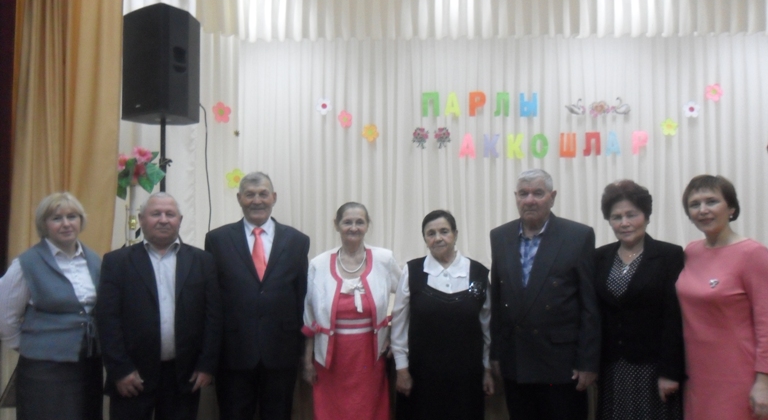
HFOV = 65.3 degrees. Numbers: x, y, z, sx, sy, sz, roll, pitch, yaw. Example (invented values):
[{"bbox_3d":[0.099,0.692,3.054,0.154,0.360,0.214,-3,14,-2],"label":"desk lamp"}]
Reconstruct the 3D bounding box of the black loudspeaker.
[{"bbox_3d":[-1.475,-0.950,4.060,0.430,0.700,0.385,-1,-2,28],"label":"black loudspeaker"}]

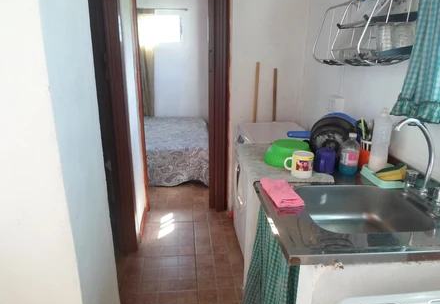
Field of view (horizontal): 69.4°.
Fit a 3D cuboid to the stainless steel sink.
[{"bbox_3d":[0.455,0.243,1.042,0.375,0.160,0.320,-1,18,-5],"label":"stainless steel sink"}]

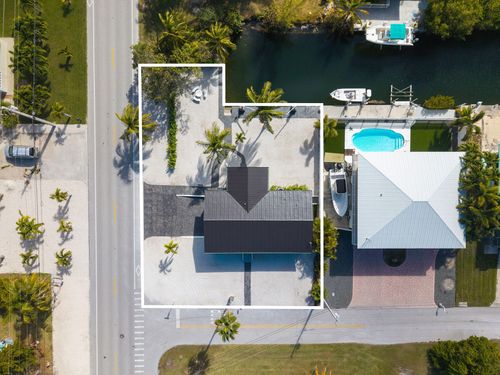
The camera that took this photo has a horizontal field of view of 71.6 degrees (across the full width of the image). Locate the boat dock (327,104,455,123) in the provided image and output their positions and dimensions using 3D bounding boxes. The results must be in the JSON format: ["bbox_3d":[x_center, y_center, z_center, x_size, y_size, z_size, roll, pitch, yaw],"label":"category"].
[{"bbox_3d":[22.530,-11.950,55.900,21.200,0.700,2.700,0,90,0],"label":"boat dock"}]

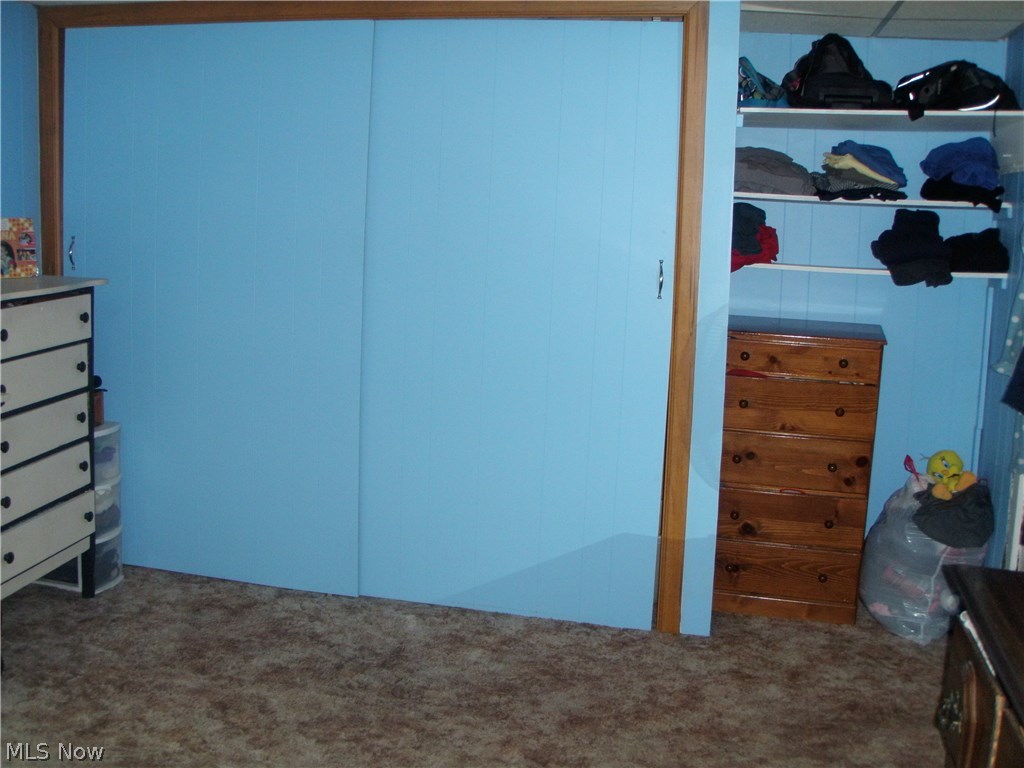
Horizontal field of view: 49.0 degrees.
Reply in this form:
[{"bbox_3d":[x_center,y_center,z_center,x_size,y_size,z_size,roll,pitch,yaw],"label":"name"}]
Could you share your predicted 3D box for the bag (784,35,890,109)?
[{"bbox_3d":[1.085,-1.037,3.753,0.360,0.270,0.350,4,10,13],"label":"bag"}]

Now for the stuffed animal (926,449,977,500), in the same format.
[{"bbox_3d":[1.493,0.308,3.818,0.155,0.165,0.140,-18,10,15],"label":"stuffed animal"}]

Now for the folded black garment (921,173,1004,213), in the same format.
[{"bbox_3d":[1.619,-0.686,4.042,0.290,0.140,0.250,4,10,13],"label":"folded black garment"}]

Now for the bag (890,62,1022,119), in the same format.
[{"bbox_3d":[1.433,-0.958,3.642,0.410,0.190,0.320,4,10,13],"label":"bag"}]

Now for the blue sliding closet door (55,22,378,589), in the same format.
[{"bbox_3d":[-1.064,-0.256,4.028,1.190,2.030,0.040,4,10,13],"label":"blue sliding closet door"}]

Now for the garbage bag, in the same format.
[{"bbox_3d":[1.426,0.572,3.869,0.430,0.550,0.420,4,10,13],"label":"garbage bag"}]

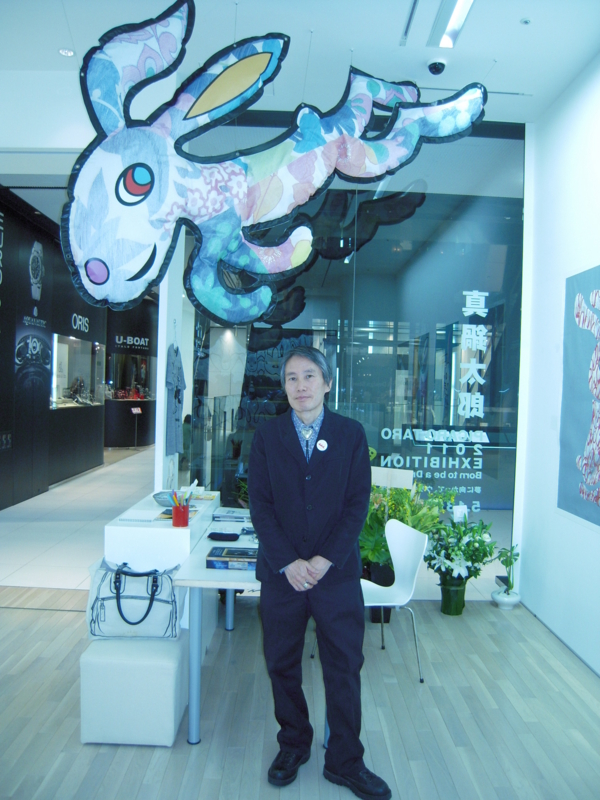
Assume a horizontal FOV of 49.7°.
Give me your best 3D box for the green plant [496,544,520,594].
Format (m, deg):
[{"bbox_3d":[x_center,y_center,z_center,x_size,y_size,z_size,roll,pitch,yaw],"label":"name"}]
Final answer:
[{"bbox_3d":[1.513,1.230,4.695,0.170,0.350,0.160,1,1,-1],"label":"green plant"}]

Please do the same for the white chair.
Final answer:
[{"bbox_3d":[0.378,1.097,3.587,0.510,0.790,0.480,1,1,-19],"label":"white chair"}]

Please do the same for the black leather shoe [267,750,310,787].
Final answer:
[{"bbox_3d":[-0.036,1.440,2.638,0.110,0.120,0.290,2,1,20],"label":"black leather shoe"}]

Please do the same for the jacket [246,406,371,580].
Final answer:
[{"bbox_3d":[0.038,0.374,2.568,0.460,0.700,0.290,1,1,-4],"label":"jacket"}]

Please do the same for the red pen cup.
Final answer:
[{"bbox_3d":[-0.589,0.576,3.219,0.082,0.106,0.082,1,1,-1],"label":"red pen cup"}]

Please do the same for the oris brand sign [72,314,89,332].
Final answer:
[{"bbox_3d":[-3.645,-1.276,10.767,0.050,0.250,0.830,1,1,-1],"label":"oris brand sign"}]

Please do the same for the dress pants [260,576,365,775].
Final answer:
[{"bbox_3d":[0.042,1.032,2.606,0.400,0.860,0.270,1,1,-6],"label":"dress pants"}]

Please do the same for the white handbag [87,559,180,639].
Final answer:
[{"bbox_3d":[-0.757,0.918,3.024,0.410,0.320,0.180,1,1,-1],"label":"white handbag"}]

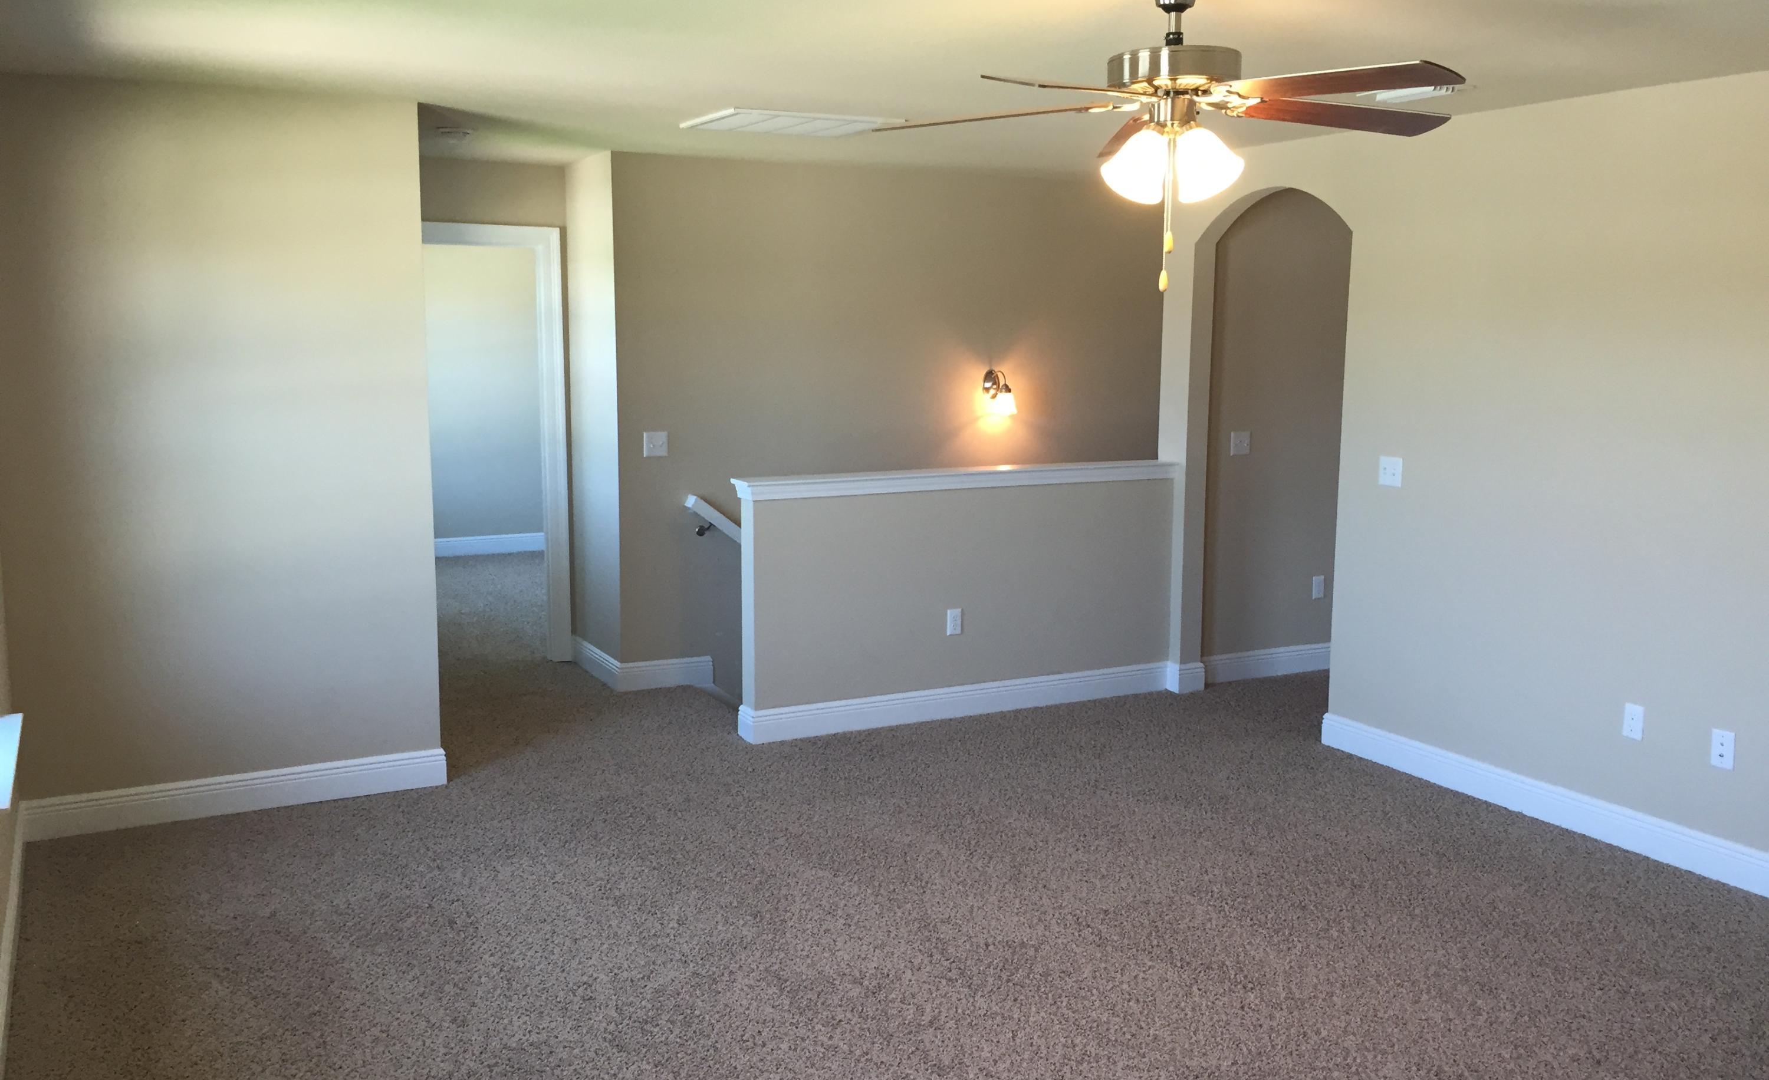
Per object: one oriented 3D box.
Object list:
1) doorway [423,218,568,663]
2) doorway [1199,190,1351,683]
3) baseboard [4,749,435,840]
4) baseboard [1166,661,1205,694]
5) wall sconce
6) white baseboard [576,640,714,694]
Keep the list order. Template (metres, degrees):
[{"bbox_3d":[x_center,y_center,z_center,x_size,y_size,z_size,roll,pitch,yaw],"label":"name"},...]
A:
[{"bbox_3d":[-2.040,-0.433,7.205,0.960,2.160,0.152,-4,9,-28],"label":"doorway"},{"bbox_3d":[1.674,-0.342,6.374,0.152,2.265,0.950,-4,9,-28],"label":"doorway"},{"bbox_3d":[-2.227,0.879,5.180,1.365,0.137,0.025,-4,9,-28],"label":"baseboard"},{"bbox_3d":[1.419,0.642,6.995,0.166,0.137,0.095,-4,9,-28],"label":"baseboard"},{"bbox_3d":[0.580,-0.759,7.551,0.112,0.215,0.190,-4,9,-28],"label":"wall sconce"},{"bbox_3d":[-1.199,0.584,7.297,0.478,0.142,0.735,-4,9,-28],"label":"white baseboard"}]

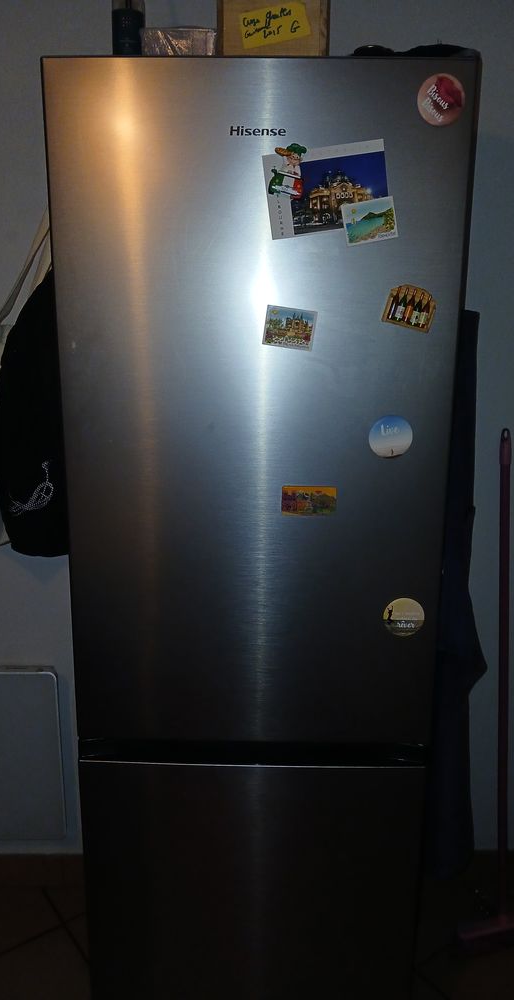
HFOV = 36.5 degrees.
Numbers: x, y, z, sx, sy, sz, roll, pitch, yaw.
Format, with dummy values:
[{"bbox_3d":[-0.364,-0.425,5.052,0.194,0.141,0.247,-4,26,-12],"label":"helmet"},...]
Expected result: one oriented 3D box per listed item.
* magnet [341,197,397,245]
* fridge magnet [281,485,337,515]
[{"bbox_3d":[0.150,-0.367,1.029,0.068,0.051,0.005,-10,14,4],"label":"magnet"},{"bbox_3d":[0.076,0.001,1.123,0.078,0.040,0.005,1,14,1],"label":"fridge magnet"}]

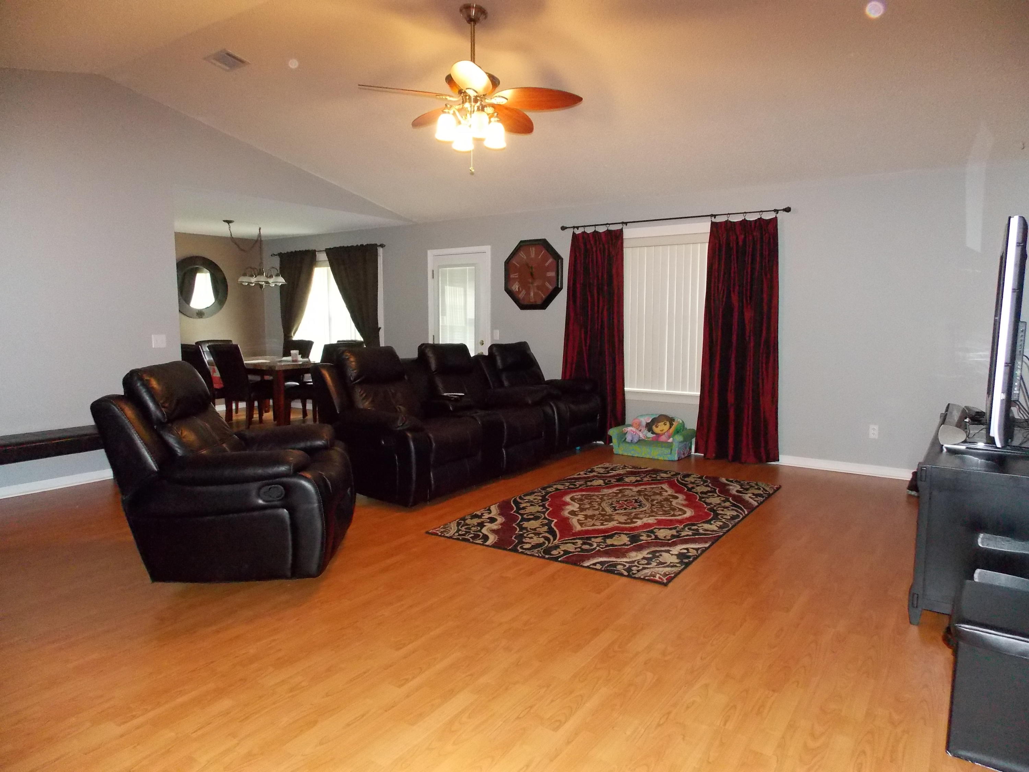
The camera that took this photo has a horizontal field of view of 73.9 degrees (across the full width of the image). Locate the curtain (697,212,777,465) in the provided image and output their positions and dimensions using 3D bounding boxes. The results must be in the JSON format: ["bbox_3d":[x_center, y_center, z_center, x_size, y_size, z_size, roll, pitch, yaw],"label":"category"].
[{"bbox_3d":[2.019,-0.387,6.184,0.660,2.170,0.140,4,7,34],"label":"curtain"}]

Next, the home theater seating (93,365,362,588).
[{"bbox_3d":[-1.538,0.404,3.873,1.150,1.050,0.980,0,6,-5],"label":"home theater seating"}]

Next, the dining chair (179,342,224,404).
[{"bbox_3d":[-3.921,-0.056,8.879,0.480,1.000,0.620,4,7,31],"label":"dining chair"}]

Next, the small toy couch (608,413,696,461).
[{"bbox_3d":[1.312,0.469,6.515,0.710,0.370,0.390,3,7,29],"label":"small toy couch"}]

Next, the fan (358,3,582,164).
[{"bbox_3d":[-0.243,-1.749,4.010,1.300,0.870,1.300,4,7,34],"label":"fan"}]

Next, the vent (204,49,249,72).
[{"bbox_3d":[-2.044,-2.305,4.858,0.290,0.025,0.195,5,-5,36],"label":"vent"}]

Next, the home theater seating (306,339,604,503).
[{"bbox_3d":[-0.342,0.175,6.086,1.160,1.060,2.730,4,7,34],"label":"home theater seating"}]

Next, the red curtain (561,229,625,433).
[{"bbox_3d":[0.789,-0.497,7.036,0.790,2.130,0.130,5,8,36],"label":"red curtain"}]

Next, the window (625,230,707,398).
[{"bbox_3d":[1.448,-0.696,6.631,0.970,1.480,0.080,4,7,34],"label":"window"}]

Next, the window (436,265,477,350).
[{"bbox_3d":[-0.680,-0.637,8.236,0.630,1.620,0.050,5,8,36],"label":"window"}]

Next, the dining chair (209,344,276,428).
[{"bbox_3d":[-3.340,-0.014,8.490,0.490,1.000,0.630,4,7,31],"label":"dining chair"}]

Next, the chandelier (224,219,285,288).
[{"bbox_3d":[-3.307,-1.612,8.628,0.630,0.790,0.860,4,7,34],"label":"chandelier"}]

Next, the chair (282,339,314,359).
[{"bbox_3d":[-3.202,-0.124,9.513,0.480,1.000,0.620,5,8,36],"label":"chair"}]

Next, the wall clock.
[{"bbox_3d":[0.208,-1.207,7.408,0.740,0.755,0.070,4,7,34],"label":"wall clock"}]

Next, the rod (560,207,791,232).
[{"bbox_3d":[1.433,-1.563,6.469,2.260,0.055,0.090,4,7,34],"label":"rod"}]

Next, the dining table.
[{"bbox_3d":[-3.232,0.042,9.066,1.500,0.765,0.920,5,8,36],"label":"dining table"}]

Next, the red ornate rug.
[{"bbox_3d":[0.774,0.839,4.771,1.520,0.010,2.350,4,7,33],"label":"red ornate rug"}]

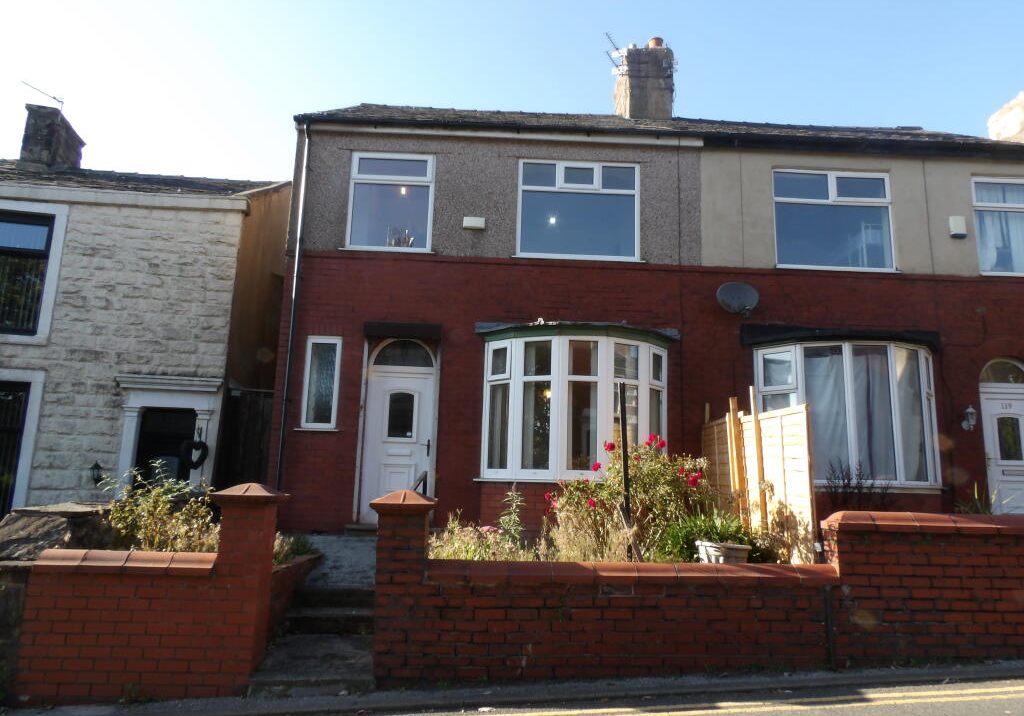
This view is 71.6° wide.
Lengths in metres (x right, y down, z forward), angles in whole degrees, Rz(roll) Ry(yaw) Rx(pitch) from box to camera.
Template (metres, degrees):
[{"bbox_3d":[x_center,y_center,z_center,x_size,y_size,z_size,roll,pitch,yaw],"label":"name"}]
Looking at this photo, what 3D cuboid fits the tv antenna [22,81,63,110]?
[{"bbox_3d":[-8.826,-4.984,13.412,0.340,0.270,0.800,-2,-10,20],"label":"tv antenna"}]

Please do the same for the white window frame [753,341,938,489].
[{"bbox_3d":[4.450,0.741,9.064,2.425,1.755,0.727,2,-10,-1],"label":"white window frame"}]

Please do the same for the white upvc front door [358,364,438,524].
[{"bbox_3d":[-1.476,1.120,9.311,0.955,2.023,0.100,2,-10,-1],"label":"white upvc front door"}]

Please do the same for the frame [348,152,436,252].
[{"bbox_3d":[-1.637,-2.137,9.643,1.150,1.370,0.100,2,-9,-3],"label":"frame"}]

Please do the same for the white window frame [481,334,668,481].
[{"bbox_3d":[0.869,0.640,8.862,2.420,1.750,0.700,2,-9,-3],"label":"white window frame"}]

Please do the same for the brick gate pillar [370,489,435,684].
[{"bbox_3d":[-0.817,1.649,5.255,0.464,1.329,0.460,2,-10,-1],"label":"brick gate pillar"}]

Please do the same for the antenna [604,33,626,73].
[{"bbox_3d":[1.959,-5.704,13.357,0.360,0.520,0.820,-4,-10,27],"label":"antenna"}]

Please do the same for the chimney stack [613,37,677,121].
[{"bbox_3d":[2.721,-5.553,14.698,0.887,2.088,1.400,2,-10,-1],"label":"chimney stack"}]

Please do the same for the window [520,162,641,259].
[{"bbox_3d":[0.930,-2.050,9.846,1.695,1.423,0.120,2,-10,-1],"label":"window"}]

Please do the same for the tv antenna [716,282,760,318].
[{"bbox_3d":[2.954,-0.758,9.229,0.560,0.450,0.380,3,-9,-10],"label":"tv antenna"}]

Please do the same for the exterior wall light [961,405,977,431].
[{"bbox_3d":[6.061,0.791,9.389,0.160,0.330,0.210,2,-9,-3],"label":"exterior wall light"}]

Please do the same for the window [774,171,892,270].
[{"bbox_3d":[4.494,-1.911,9.917,1.645,1.429,0.120,2,-10,-1],"label":"window"}]

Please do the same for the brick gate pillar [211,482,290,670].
[{"bbox_3d":[-1.963,1.611,5.231,0.478,1.352,0.460,2,-10,-1],"label":"brick gate pillar"}]

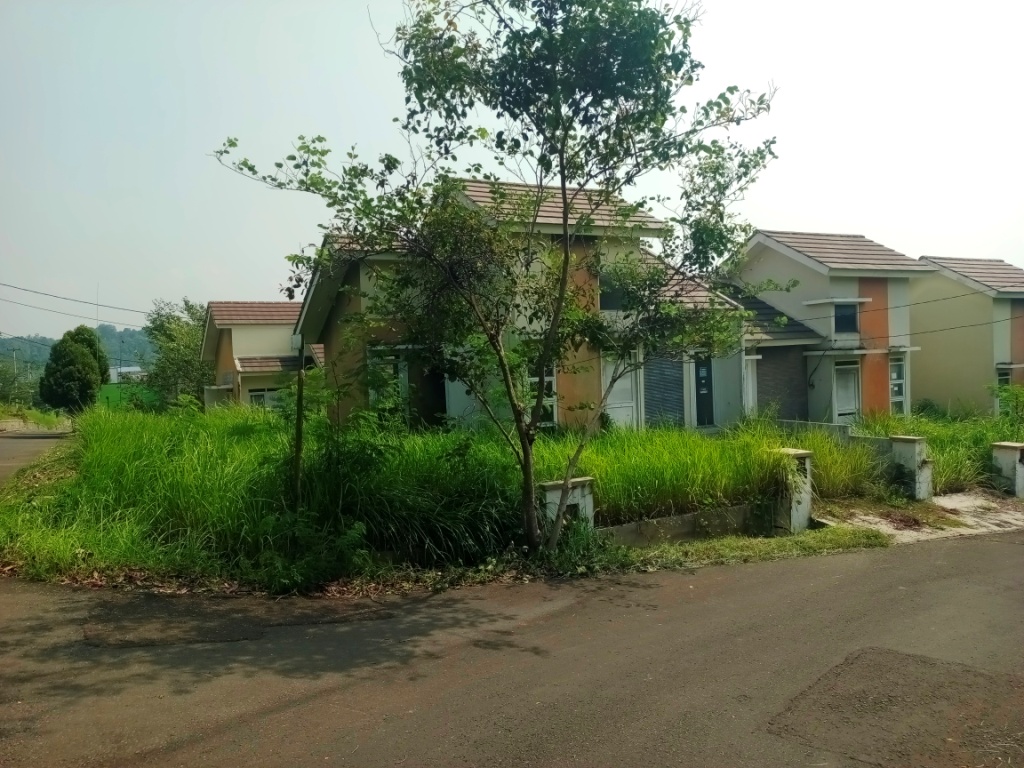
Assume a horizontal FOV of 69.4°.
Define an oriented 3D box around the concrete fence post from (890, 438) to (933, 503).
[{"bbox_3d":[6.725,1.408,12.466,0.412,0.991,0.480,-3,2,-24],"label":"concrete fence post"}]

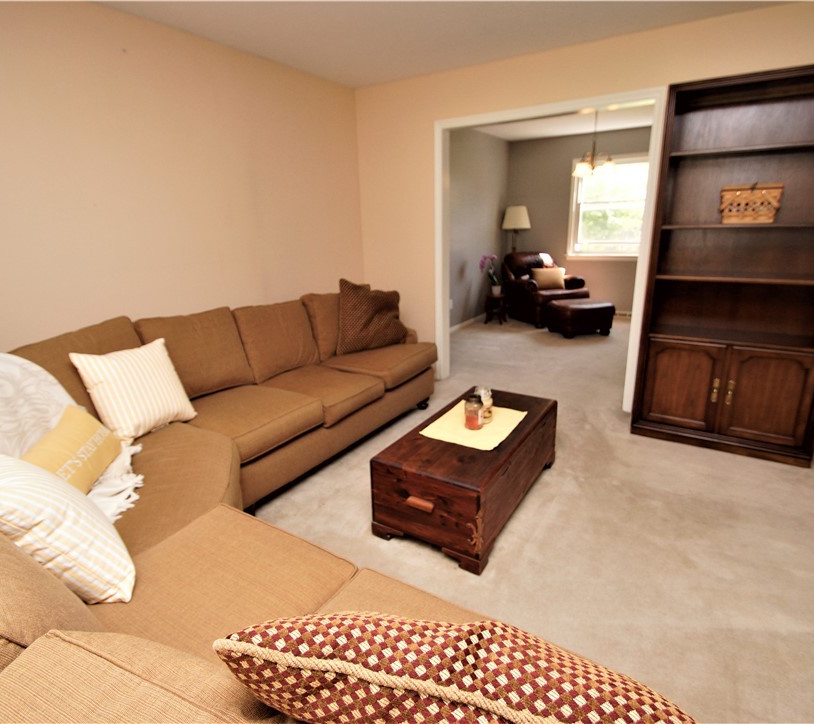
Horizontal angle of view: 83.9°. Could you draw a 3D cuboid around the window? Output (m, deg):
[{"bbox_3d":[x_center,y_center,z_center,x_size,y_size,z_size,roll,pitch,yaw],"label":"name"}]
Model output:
[{"bbox_3d":[2.761,-2.048,6.052,1.120,1.280,0.100,9,20,31],"label":"window"}]

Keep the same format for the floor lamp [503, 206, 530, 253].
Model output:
[{"bbox_3d":[1.571,-1.468,6.593,0.410,1.570,0.410,2,18,13],"label":"floor lamp"}]

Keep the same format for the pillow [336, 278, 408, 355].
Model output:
[{"bbox_3d":[-0.262,-0.340,3.366,0.490,0.490,0.180,-8,6,-20],"label":"pillow"}]

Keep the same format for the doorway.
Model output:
[{"bbox_3d":[0.950,-0.751,3.437,1.600,2.100,0.140,9,20,31],"label":"doorway"}]

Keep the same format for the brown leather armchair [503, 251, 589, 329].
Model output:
[{"bbox_3d":[1.980,-1.053,6.313,0.840,0.920,0.940,-7,18,-17],"label":"brown leather armchair"}]

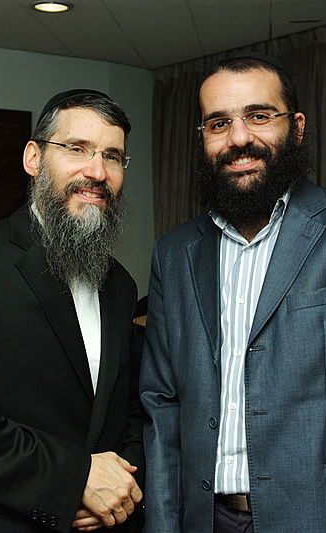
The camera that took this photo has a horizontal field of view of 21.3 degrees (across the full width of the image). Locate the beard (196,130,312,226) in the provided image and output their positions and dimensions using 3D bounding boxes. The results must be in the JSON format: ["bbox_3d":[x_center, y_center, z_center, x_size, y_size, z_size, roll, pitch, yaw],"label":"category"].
[{"bbox_3d":[0.149,-0.145,1.430,0.172,0.158,0.130,-5,2,20],"label":"beard"}]

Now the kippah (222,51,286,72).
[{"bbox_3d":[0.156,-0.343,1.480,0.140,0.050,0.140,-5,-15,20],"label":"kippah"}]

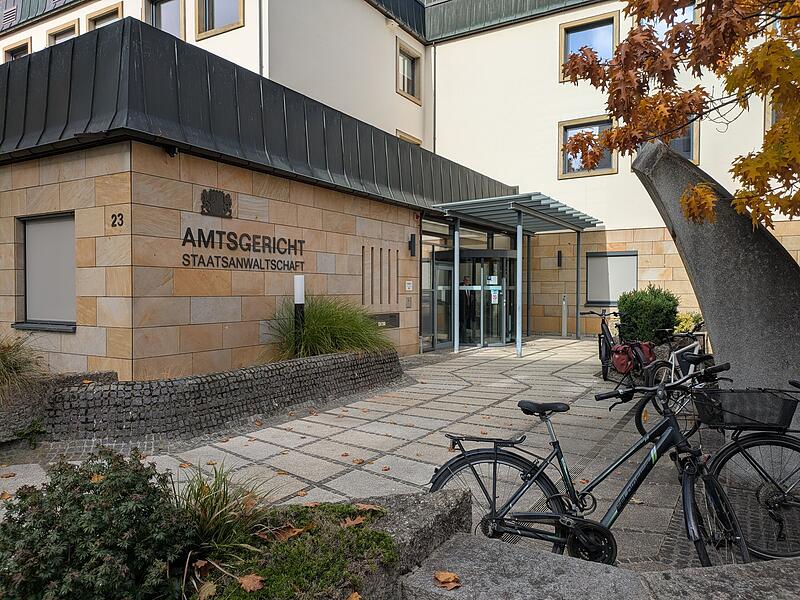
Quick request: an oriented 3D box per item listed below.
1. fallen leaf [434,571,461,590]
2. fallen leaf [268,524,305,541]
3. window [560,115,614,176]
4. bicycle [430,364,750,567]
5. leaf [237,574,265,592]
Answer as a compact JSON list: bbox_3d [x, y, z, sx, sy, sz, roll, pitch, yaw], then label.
[{"bbox_3d":[0.170,1.006,2.072,0.095,0.030,0.090,0,1,5],"label":"fallen leaf"},{"bbox_3d":[-0.394,0.811,2.006,0.120,0.030,0.075,0,1,-17],"label":"fallen leaf"},{"bbox_3d":[6.061,-4.897,18.647,1.855,1.860,0.200,1,1,31],"label":"window"},{"bbox_3d":[0.909,0.870,2.785,1.680,1.150,0.620,0,1,6],"label":"bicycle"},{"bbox_3d":[-0.444,0.842,1.716,0.085,0.027,0.075,0,1,-15],"label":"leaf"}]

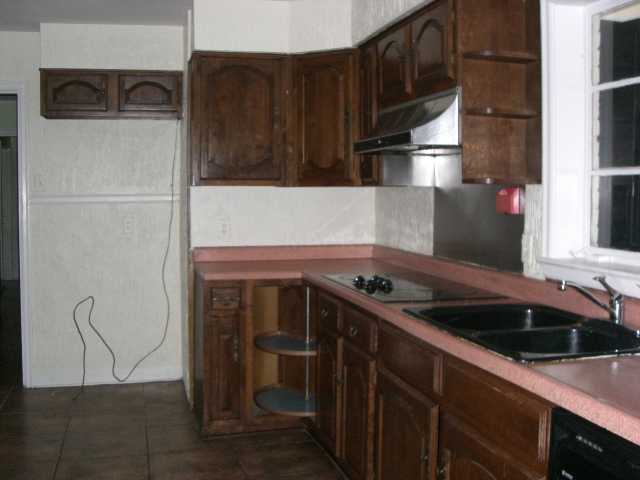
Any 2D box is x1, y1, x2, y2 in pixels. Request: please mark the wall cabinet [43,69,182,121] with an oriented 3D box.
[{"bbox_3d":[-1.352,-0.946,4.609,0.881,0.294,0.297,-1,4,-16],"label":"wall cabinet"}]

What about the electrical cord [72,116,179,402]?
[{"bbox_3d":[-1.301,0.098,4.745,0.734,1.809,0.205,-1,4,-16],"label":"electrical cord"}]

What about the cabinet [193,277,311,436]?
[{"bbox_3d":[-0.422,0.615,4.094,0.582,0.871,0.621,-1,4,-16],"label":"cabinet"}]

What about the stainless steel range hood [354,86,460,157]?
[{"bbox_3d":[0.515,-0.497,3.062,0.521,0.210,0.774,-1,4,-16],"label":"stainless steel range hood"}]

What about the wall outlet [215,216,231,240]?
[{"bbox_3d":[-0.598,-0.076,4.312,0.084,0.137,0.012,-1,4,-16],"label":"wall outlet"}]

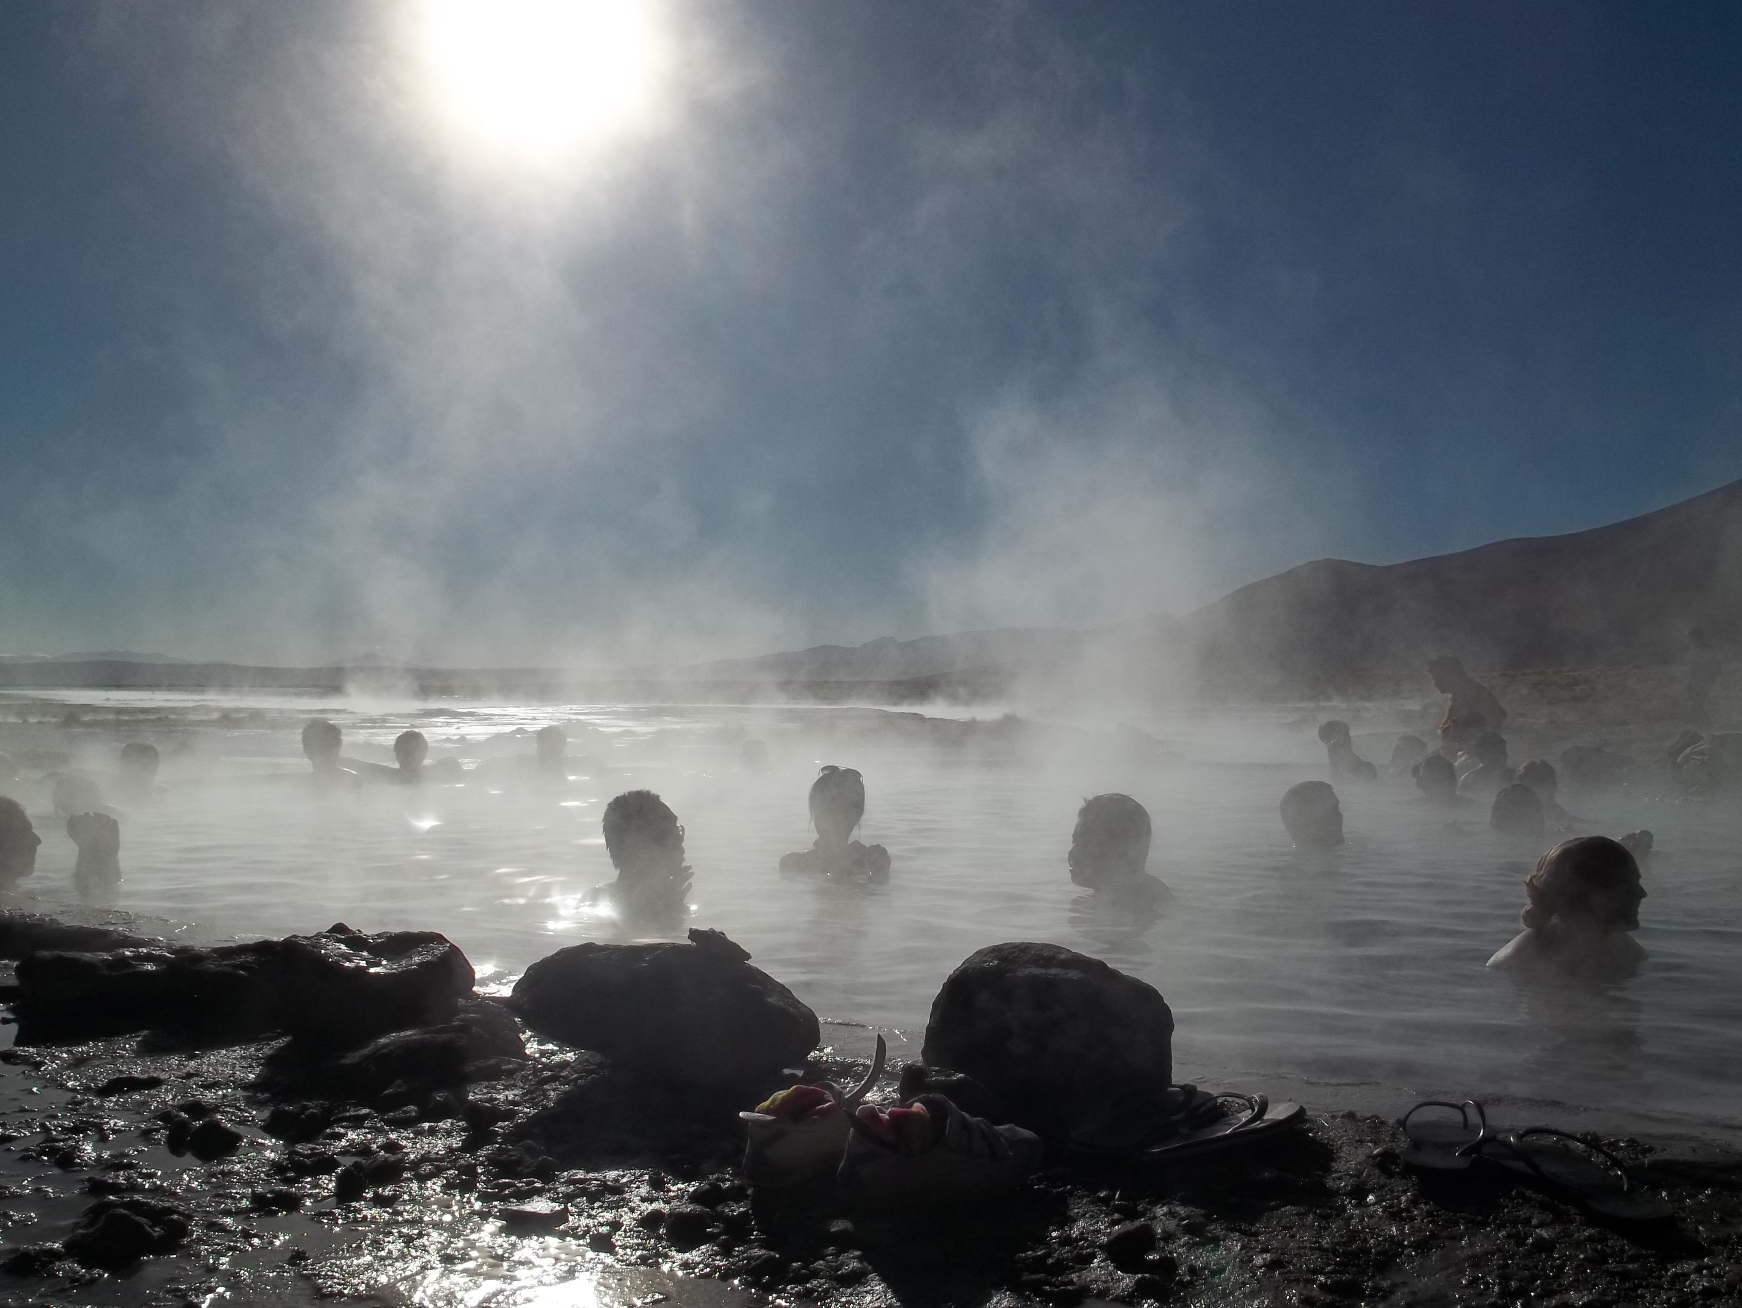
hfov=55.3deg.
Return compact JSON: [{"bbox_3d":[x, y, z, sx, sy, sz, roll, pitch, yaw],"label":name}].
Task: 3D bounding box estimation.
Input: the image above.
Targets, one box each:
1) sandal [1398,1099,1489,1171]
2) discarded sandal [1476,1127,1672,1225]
[{"bbox_3d":[0.735,0.599,2.110,0.102,0.062,0.250,0,0,21],"label":"sandal"},{"bbox_3d":[0.828,0.607,1.975,0.100,0.060,0.265,0,0,-13],"label":"discarded sandal"}]

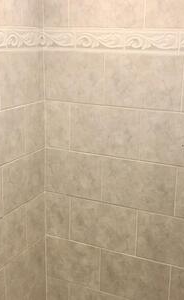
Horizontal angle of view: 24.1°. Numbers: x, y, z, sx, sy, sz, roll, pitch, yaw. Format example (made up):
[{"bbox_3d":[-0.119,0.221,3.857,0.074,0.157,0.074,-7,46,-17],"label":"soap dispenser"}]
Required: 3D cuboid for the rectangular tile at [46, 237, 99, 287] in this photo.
[{"bbox_3d":[-0.085,0.494,1.908,0.265,0.199,0.012,8,16,24],"label":"rectangular tile"}]

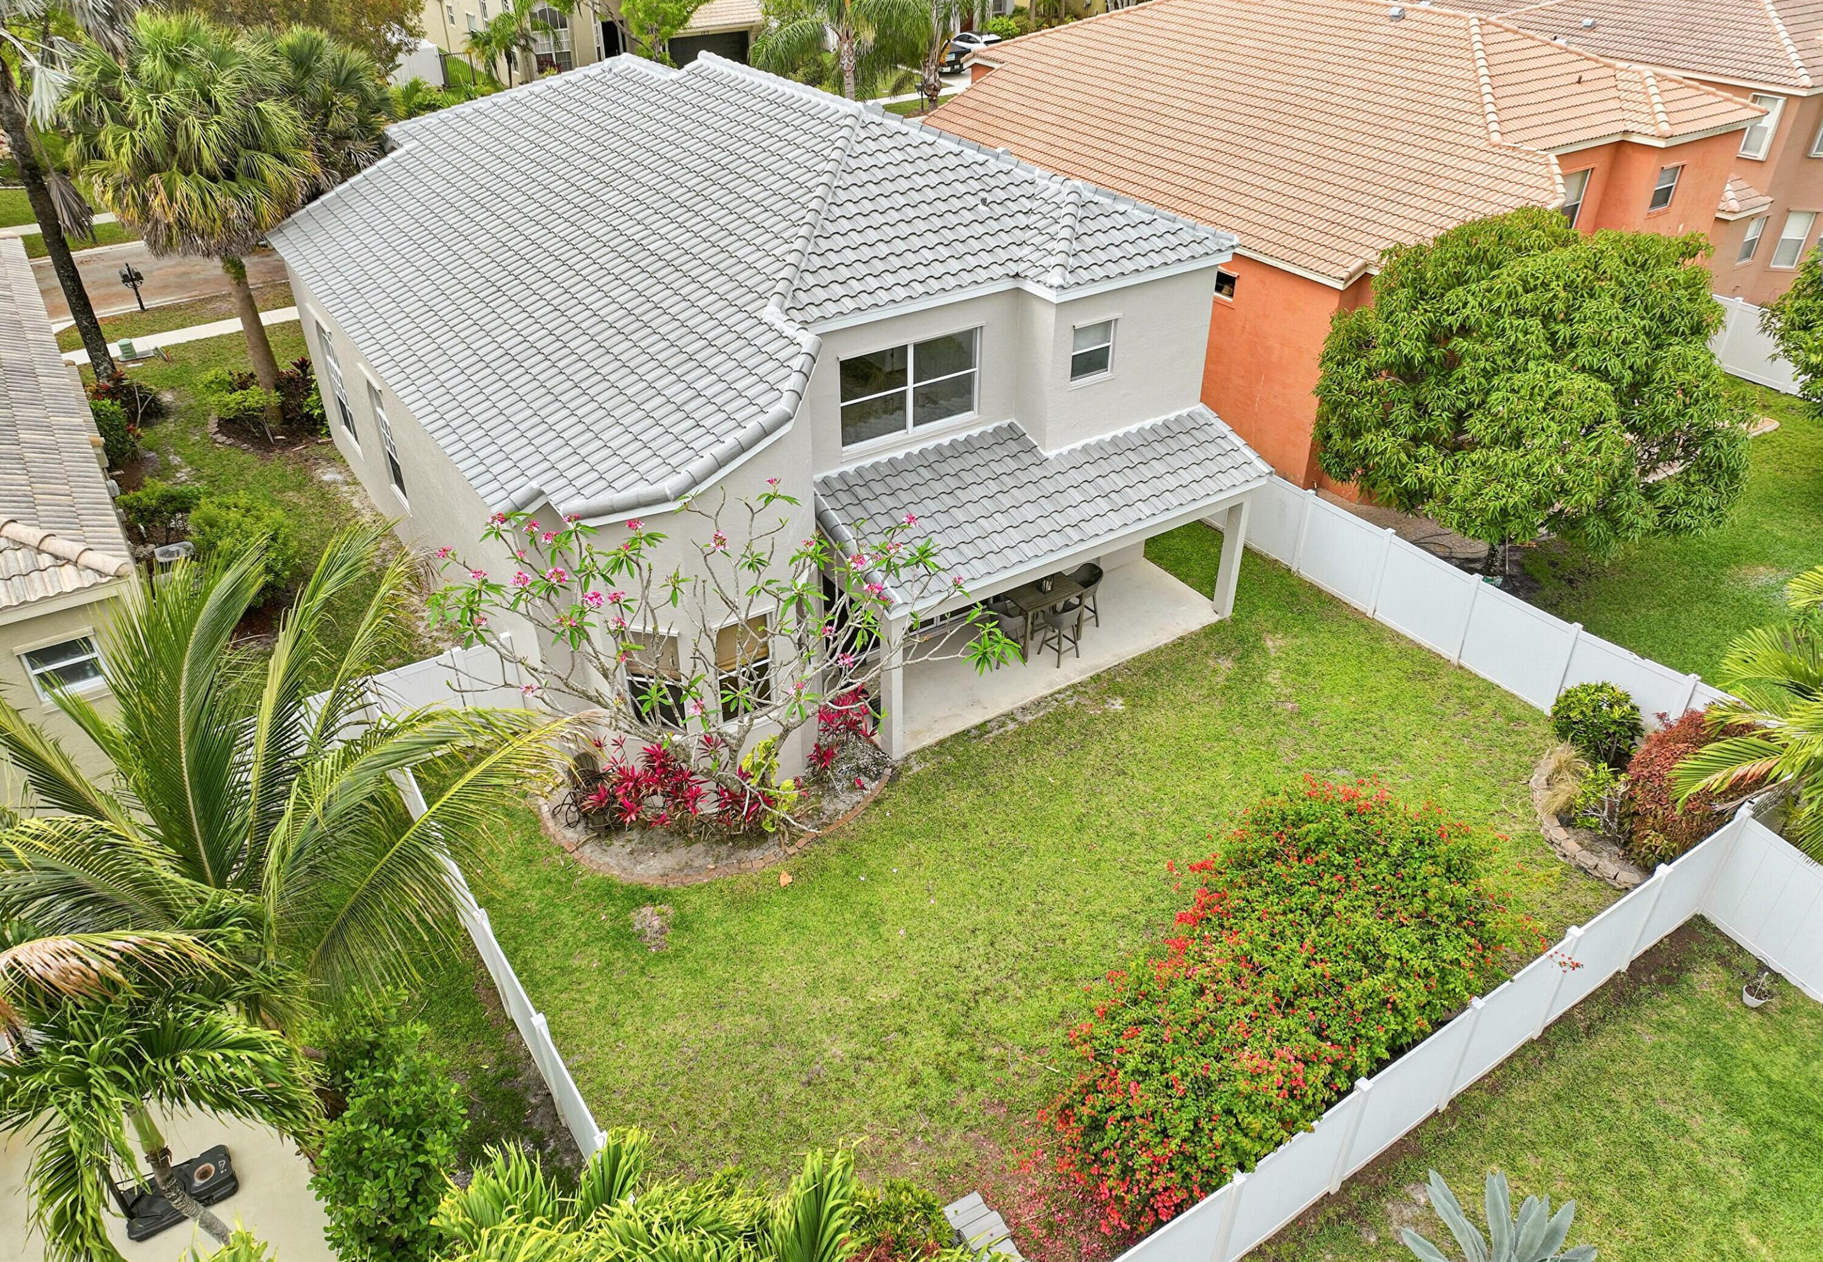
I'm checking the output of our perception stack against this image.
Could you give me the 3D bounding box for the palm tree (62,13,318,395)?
[{"bbox_3d":[-15.615,-8.967,28.669,4.800,8.900,4.800,-20,38,-27],"label":"palm tree"}]

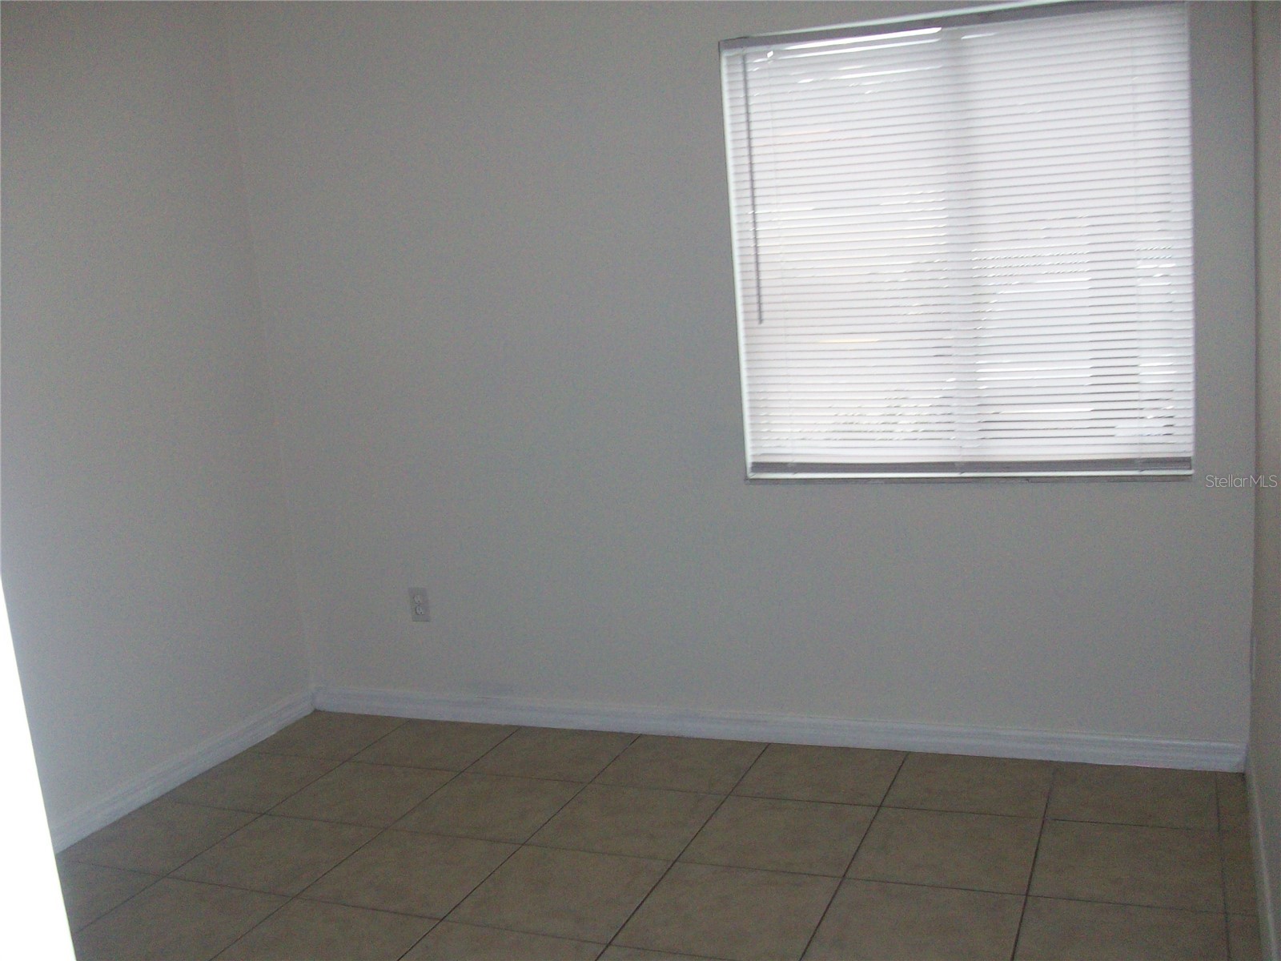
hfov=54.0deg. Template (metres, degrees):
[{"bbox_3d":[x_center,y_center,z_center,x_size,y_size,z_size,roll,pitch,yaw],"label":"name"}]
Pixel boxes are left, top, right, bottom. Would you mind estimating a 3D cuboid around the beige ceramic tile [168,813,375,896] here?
[{"bbox_3d":[-0.934,0.966,3.253,0.406,0.010,0.406,-1,9,22],"label":"beige ceramic tile"}]

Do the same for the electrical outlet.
[{"bbox_3d":[-0.727,0.410,4.164,0.070,0.114,0.010,-1,9,22],"label":"electrical outlet"}]

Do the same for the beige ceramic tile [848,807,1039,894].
[{"bbox_3d":[0.754,0.905,3.086,0.414,0.010,0.414,-1,9,22],"label":"beige ceramic tile"}]

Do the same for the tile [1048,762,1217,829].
[{"bbox_3d":[1.259,0.807,3.218,0.406,0.010,0.386,-1,9,22],"label":"tile"}]

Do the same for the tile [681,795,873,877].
[{"bbox_3d":[0.354,0.885,3.143,0.406,0.010,0.406,-1,9,22],"label":"tile"}]

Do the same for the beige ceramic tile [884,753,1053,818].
[{"bbox_3d":[0.913,0.839,3.464,0.414,0.010,0.407,-1,9,22],"label":"beige ceramic tile"}]

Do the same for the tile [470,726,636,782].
[{"bbox_3d":[-0.262,0.832,3.820,0.406,0.010,0.386,-1,9,22],"label":"tile"}]

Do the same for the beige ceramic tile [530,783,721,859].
[{"bbox_3d":[-0.027,0.918,3.394,0.414,0.010,0.414,-1,9,22],"label":"beige ceramic tile"}]

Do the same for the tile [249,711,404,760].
[{"bbox_3d":[-1.023,0.844,4.131,0.394,0.010,0.386,-1,9,22],"label":"tile"}]

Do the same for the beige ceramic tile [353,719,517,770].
[{"bbox_3d":[-0.647,0.838,3.977,0.406,0.010,0.386,-1,9,22],"label":"beige ceramic tile"}]

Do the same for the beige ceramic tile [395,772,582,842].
[{"bbox_3d":[-0.421,0.923,3.556,0.414,0.010,0.414,-1,9,22],"label":"beige ceramic tile"}]

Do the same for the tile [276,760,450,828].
[{"bbox_3d":[-0.787,0.902,3.614,0.406,0.010,0.406,-1,9,22],"label":"tile"}]

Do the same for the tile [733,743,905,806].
[{"bbox_3d":[0.507,0.820,3.510,0.406,0.010,0.386,-1,9,22],"label":"tile"}]

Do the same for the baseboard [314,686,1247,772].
[{"bbox_3d":[0.229,0.767,3.977,3.036,0.084,0.014,-1,9,22],"label":"baseboard"}]

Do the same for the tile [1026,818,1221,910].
[{"bbox_3d":[1.139,0.898,2.943,0.414,0.010,0.414,-1,9,22],"label":"tile"}]

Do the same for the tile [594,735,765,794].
[{"bbox_3d":[0.123,0.827,3.662,0.406,0.010,0.386,-1,9,22],"label":"tile"}]

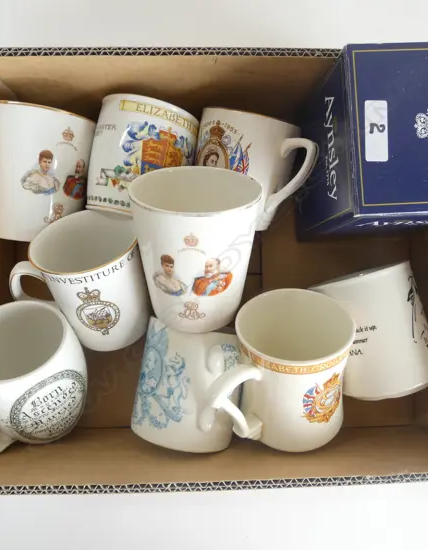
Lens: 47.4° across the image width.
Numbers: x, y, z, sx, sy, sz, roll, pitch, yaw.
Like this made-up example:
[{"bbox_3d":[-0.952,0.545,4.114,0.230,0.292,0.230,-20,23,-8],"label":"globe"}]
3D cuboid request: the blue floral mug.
[{"bbox_3d":[-0.013,0.086,0.374,0.082,0.105,0.089,12,86,-24],"label":"blue floral mug"}]

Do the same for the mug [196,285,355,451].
[{"bbox_3d":[0.048,0.076,0.360,0.108,0.083,0.093,-19,126,-19],"label":"mug"}]

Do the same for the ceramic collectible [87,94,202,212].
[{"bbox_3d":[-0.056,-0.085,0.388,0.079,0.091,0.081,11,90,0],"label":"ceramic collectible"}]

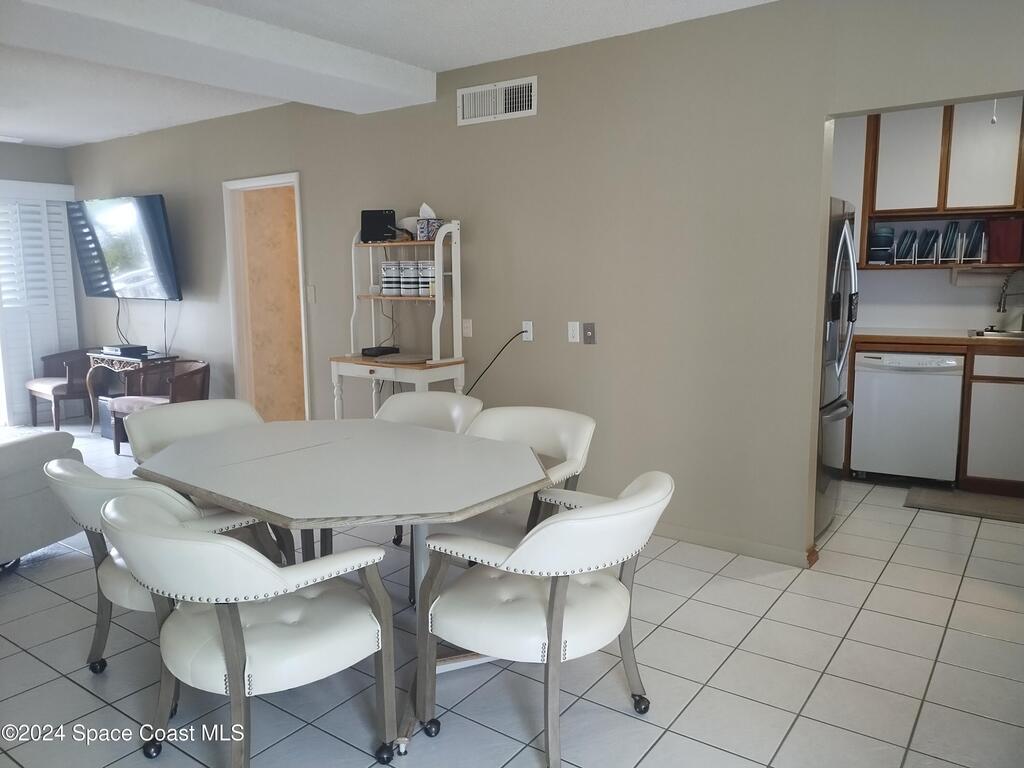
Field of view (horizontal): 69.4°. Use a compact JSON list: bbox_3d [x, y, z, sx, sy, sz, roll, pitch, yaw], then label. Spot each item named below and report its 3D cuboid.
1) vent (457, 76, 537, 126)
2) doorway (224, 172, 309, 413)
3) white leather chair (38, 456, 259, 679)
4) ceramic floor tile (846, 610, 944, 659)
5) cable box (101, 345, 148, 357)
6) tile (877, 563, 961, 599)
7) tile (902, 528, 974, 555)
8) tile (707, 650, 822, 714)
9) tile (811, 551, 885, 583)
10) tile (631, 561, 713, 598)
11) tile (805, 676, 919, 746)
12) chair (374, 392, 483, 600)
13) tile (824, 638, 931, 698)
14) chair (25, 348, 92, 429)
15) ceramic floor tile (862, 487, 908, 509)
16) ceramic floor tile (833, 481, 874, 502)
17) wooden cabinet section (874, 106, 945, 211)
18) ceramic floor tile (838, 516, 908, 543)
[{"bbox_3d":[-0.109,-1.581,4.134,0.557,0.207,0.025,5,10,36],"label":"vent"},{"bbox_3d":[-1.826,-0.493,5.632,0.905,2.085,0.130,6,10,35],"label":"doorway"},{"bbox_3d":[-1.137,0.596,2.518,0.610,0.820,0.660,6,10,35],"label":"white leather chair"},{"bbox_3d":[1.446,0.942,2.781,0.297,0.010,0.297,5,10,36],"label":"ceramic floor tile"},{"bbox_3d":[-3.480,-0.305,6.661,0.310,0.060,0.235,5,10,36],"label":"cable box"},{"bbox_3d":[1.825,0.882,3.304,0.301,0.010,0.301,5,10,36],"label":"tile"},{"bbox_3d":[2.180,0.813,3.804,0.302,0.010,0.302,6,10,35],"label":"tile"},{"bbox_3d":[0.857,1.001,2.502,0.301,0.010,0.301,5,10,36],"label":"tile"},{"bbox_3d":[1.559,0.849,3.436,0.297,0.010,0.297,5,10,36],"label":"tile"},{"bbox_3d":[0.725,0.886,3.333,0.297,0.010,0.297,5,10,36],"label":"tile"},{"bbox_3d":[1.102,1.023,2.327,0.301,0.010,0.301,5,10,36],"label":"tile"},{"bbox_3d":[-0.441,0.472,3.461,0.610,0.785,0.630,3,9,23],"label":"chair"},{"bbox_3d":[1.290,0.995,2.579,0.302,0.010,0.302,6,10,35],"label":"tile"},{"bbox_3d":[-4.374,0.021,7.341,0.560,0.740,0.570,6,10,40],"label":"chair"},{"bbox_3d":[2.300,0.713,4.488,0.302,0.010,0.302,6,10,35],"label":"ceramic floor tile"},{"bbox_3d":[2.075,0.683,4.650,0.297,0.010,0.297,5,10,36],"label":"ceramic floor tile"},{"bbox_3d":[2.603,-1.448,4.801,0.363,0.646,0.300,5,10,36],"label":"wooden cabinet section"},{"bbox_3d":[1.939,0.789,3.969,0.301,0.010,0.301,5,10,36],"label":"ceramic floor tile"}]

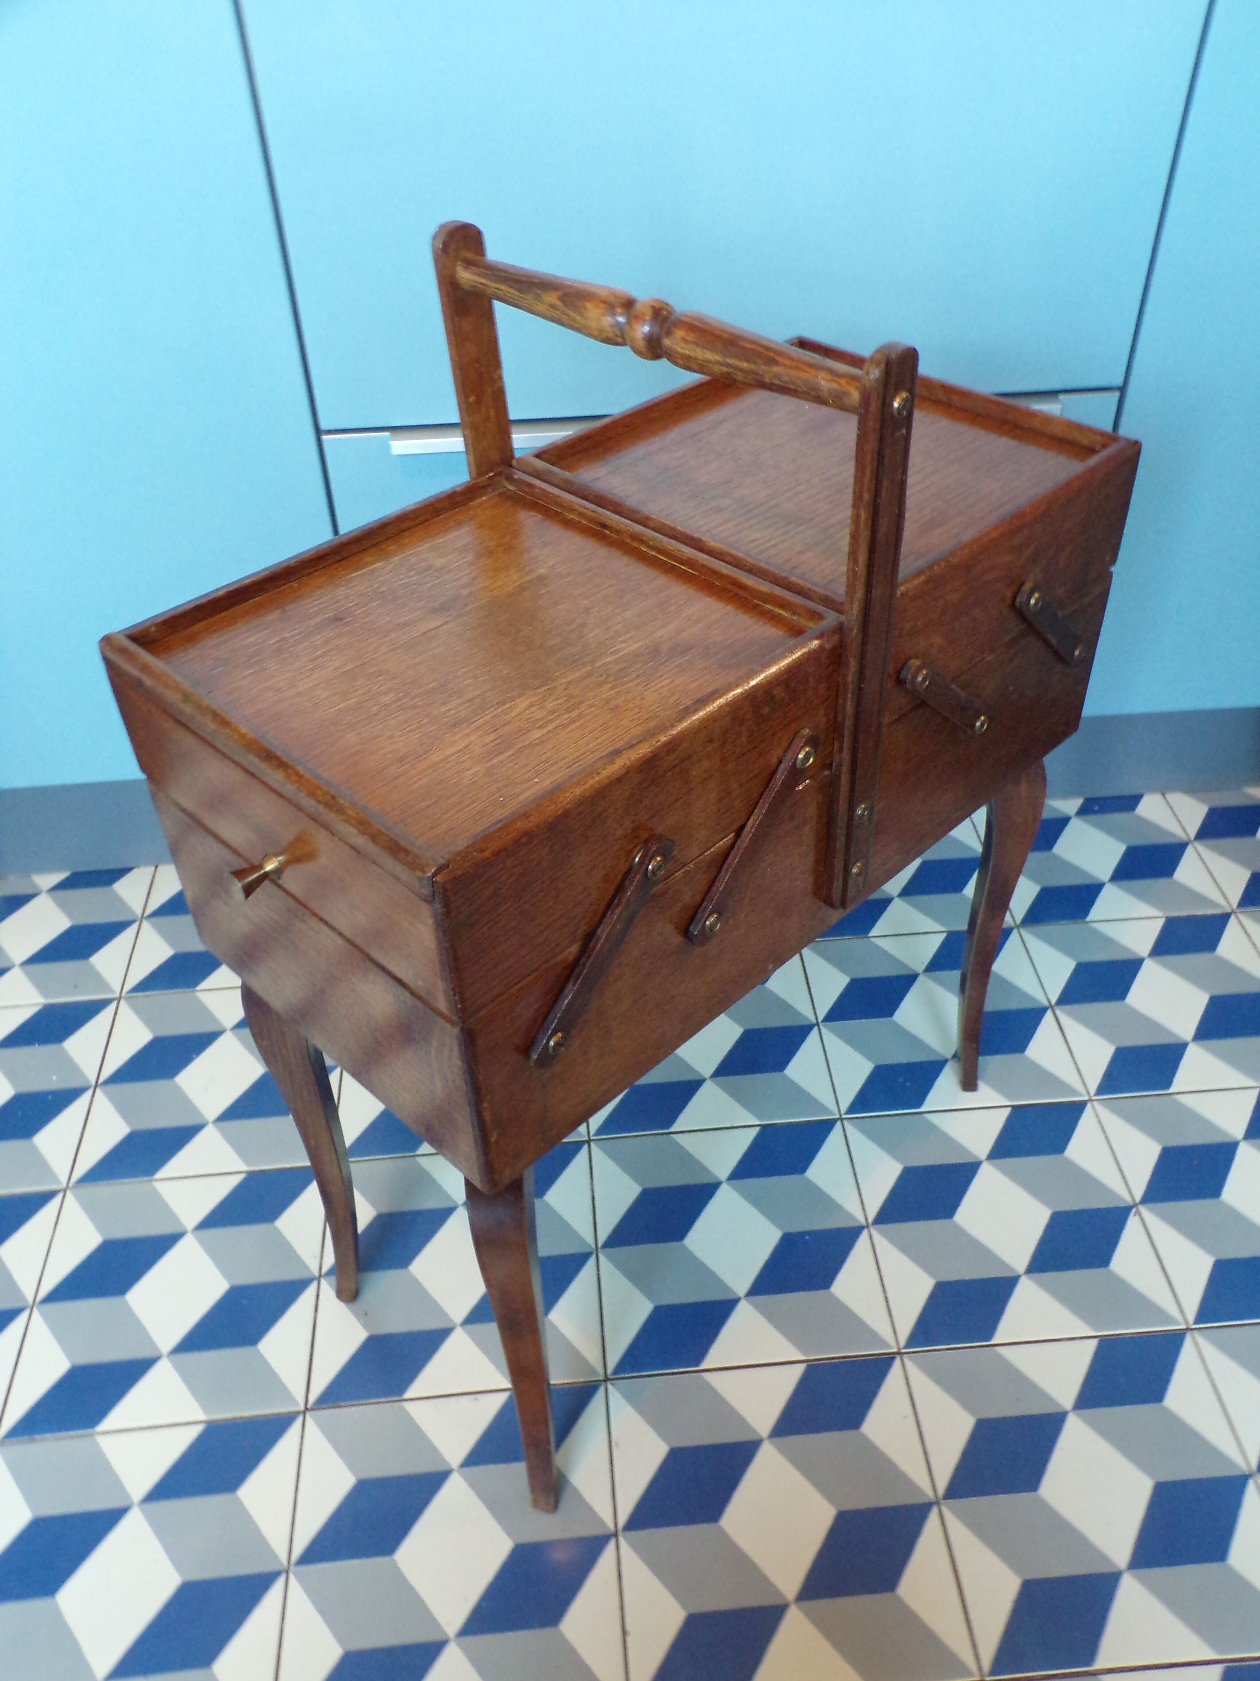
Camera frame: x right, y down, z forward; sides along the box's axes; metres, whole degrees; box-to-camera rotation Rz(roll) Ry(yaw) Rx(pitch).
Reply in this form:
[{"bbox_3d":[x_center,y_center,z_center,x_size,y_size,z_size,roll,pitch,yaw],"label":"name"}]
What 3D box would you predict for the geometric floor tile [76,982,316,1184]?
[{"bbox_3d":[-0.339,0.198,1.129,0.199,0.010,0.199,-4,40,-3],"label":"geometric floor tile"}]

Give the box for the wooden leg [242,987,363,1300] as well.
[{"bbox_3d":[-0.202,0.185,0.853,0.041,0.354,0.031,-1,40,1],"label":"wooden leg"}]

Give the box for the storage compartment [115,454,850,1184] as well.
[{"bbox_3d":[-0.067,-0.023,0.672,0.236,0.190,0.238,-33,49,-32],"label":"storage compartment"}]

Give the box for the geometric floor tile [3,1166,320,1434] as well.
[{"bbox_3d":[-0.323,0.325,0.975,0.199,0.010,0.199,-4,40,-3],"label":"geometric floor tile"}]

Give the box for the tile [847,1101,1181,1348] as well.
[{"bbox_3d":[0.275,0.280,1.002,0.199,0.010,0.199,-4,40,-3],"label":"tile"}]

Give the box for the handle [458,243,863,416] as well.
[{"bbox_3d":[0.006,-0.232,0.617,0.028,0.028,0.246,-33,49,-32],"label":"handle"}]

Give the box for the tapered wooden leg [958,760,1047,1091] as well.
[{"bbox_3d":[0.263,0.061,0.981,0.041,0.354,0.031,-1,40,1],"label":"tapered wooden leg"}]

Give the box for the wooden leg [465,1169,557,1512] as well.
[{"bbox_3d":[-0.059,0.274,0.740,0.031,0.354,0.041,-1,40,1],"label":"wooden leg"}]

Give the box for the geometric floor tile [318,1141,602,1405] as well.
[{"bbox_3d":[-0.123,0.310,0.984,0.199,0.010,0.199,-4,40,-3],"label":"geometric floor tile"}]

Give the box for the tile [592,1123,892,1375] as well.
[{"bbox_3d":[0.076,0.295,0.993,0.199,0.010,0.199,-4,40,-3],"label":"tile"}]

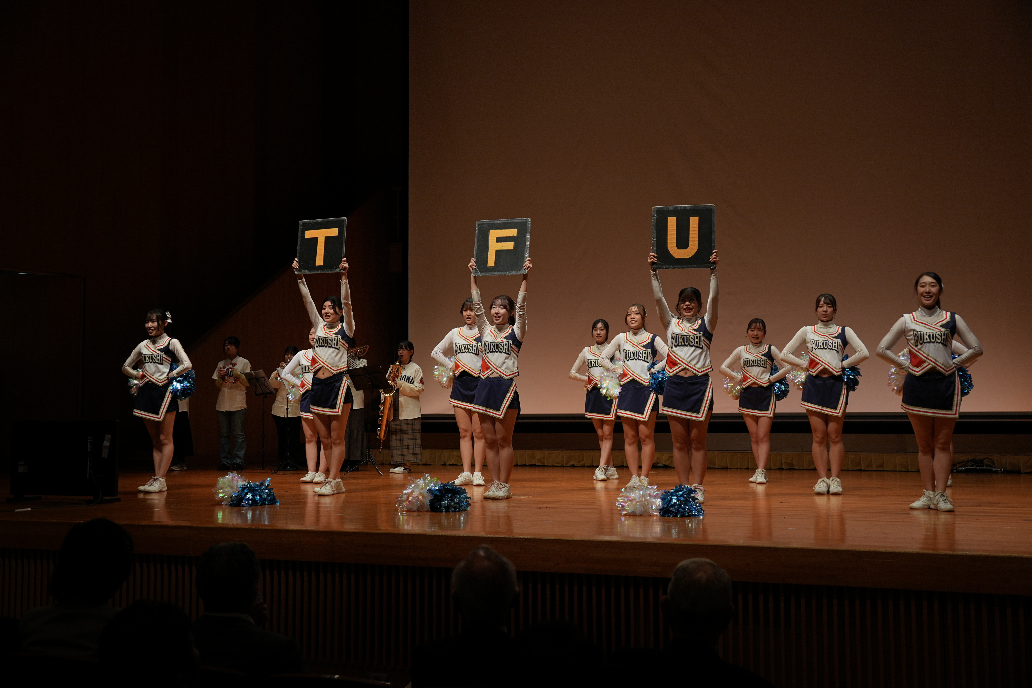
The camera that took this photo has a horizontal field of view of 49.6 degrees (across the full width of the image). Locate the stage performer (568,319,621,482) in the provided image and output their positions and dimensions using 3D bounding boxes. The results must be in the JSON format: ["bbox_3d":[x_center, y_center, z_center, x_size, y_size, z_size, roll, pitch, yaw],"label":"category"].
[{"bbox_3d":[0.821,0.557,11.305,0.620,1.617,0.350,-2,-4,20],"label":"stage performer"}]

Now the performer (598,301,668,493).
[{"bbox_3d":[1.059,0.462,10.106,0.650,1.647,0.380,-1,-4,18],"label":"performer"}]

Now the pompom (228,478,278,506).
[{"bbox_3d":[-1.907,1.053,8.119,0.360,0.200,0.300,1,-4,-13],"label":"pompom"}]

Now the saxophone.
[{"bbox_3d":[-1.467,0.684,12.996,0.270,1.030,0.380,9,-4,18],"label":"saxophone"}]

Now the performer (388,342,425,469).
[{"bbox_3d":[-1.297,0.743,13.303,0.470,1.557,0.360,-3,-5,40],"label":"performer"}]

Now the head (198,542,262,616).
[{"bbox_3d":[-0.815,0.682,3.162,0.165,0.235,0.200,-2,-4,24],"label":"head"}]

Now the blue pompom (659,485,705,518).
[{"bbox_3d":[1.039,0.963,7.036,0.290,0.210,0.280,-1,-4,8],"label":"blue pompom"}]

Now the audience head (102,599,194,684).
[{"bbox_3d":[-0.760,0.648,2.292,0.180,0.235,0.215,-2,-4,25],"label":"audience head"}]

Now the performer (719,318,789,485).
[{"bbox_3d":[2.299,0.542,10.854,0.670,1.600,0.360,-1,-4,17],"label":"performer"}]

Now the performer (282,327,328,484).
[{"bbox_3d":[-2.024,0.590,11.153,0.640,1.563,0.360,-2,-4,20],"label":"performer"}]

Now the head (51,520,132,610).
[{"bbox_3d":[-1.213,0.626,3.200,0.210,0.245,0.230,-2,-4,27],"label":"head"}]

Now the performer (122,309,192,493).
[{"bbox_3d":[-3.153,0.490,9.904,0.690,1.595,0.380,-2,-4,22],"label":"performer"}]

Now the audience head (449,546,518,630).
[{"bbox_3d":[-0.081,0.648,2.922,0.175,0.235,0.205,-1,-4,8],"label":"audience head"}]

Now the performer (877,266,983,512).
[{"bbox_3d":[2.803,0.303,7.648,0.730,1.600,0.380,-2,-4,19],"label":"performer"}]

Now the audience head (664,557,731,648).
[{"bbox_3d":[0.498,0.703,3.050,0.185,0.235,0.215,-1,-4,16],"label":"audience head"}]

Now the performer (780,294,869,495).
[{"bbox_3d":[2.561,0.399,9.303,0.740,1.640,0.380,-1,-4,17],"label":"performer"}]

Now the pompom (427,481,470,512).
[{"bbox_3d":[-0.452,1.025,7.500,0.290,0.200,0.280,0,-4,0],"label":"pompom"}]

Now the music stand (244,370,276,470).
[{"bbox_3d":[-3.129,0.932,13.597,0.450,1.214,0.460,4,-6,-45],"label":"music stand"}]

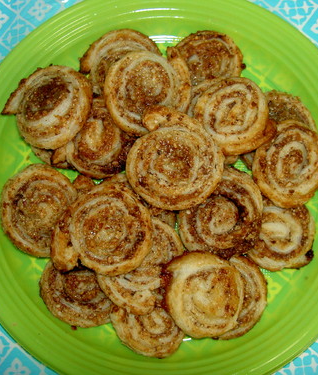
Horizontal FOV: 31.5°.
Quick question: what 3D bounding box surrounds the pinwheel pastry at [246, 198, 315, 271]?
[{"bbox_3d":[0.075,0.030,0.358,0.045,0.016,0.045,0,82,-1],"label":"pinwheel pastry"}]

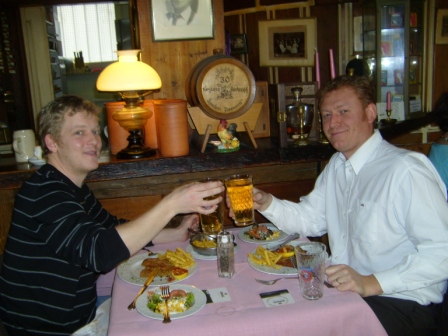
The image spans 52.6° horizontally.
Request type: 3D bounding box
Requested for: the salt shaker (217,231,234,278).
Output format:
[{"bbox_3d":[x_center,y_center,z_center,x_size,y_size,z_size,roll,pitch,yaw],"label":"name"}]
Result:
[{"bbox_3d":[0.005,0.275,1.460,0.047,0.149,0.047,1,14,17],"label":"salt shaker"}]

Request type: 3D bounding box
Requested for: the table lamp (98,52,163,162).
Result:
[{"bbox_3d":[-0.393,-0.280,1.955,0.277,0.432,0.277,-4,13,-8],"label":"table lamp"}]

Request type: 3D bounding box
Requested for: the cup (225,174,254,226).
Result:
[{"bbox_3d":[0.049,0.100,1.400,0.083,0.148,0.083,-7,13,2],"label":"cup"}]

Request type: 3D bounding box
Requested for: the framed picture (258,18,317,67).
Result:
[{"bbox_3d":[0.386,-0.762,2.750,0.355,0.280,0.025,2,14,19],"label":"framed picture"}]

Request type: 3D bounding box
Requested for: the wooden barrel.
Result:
[{"bbox_3d":[-0.018,-0.367,2.080,0.300,0.300,0.320,-5,13,-11],"label":"wooden barrel"}]

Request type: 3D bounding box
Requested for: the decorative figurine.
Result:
[{"bbox_3d":[0.018,-0.141,1.984,0.105,0.135,0.068,-7,14,-19],"label":"decorative figurine"}]

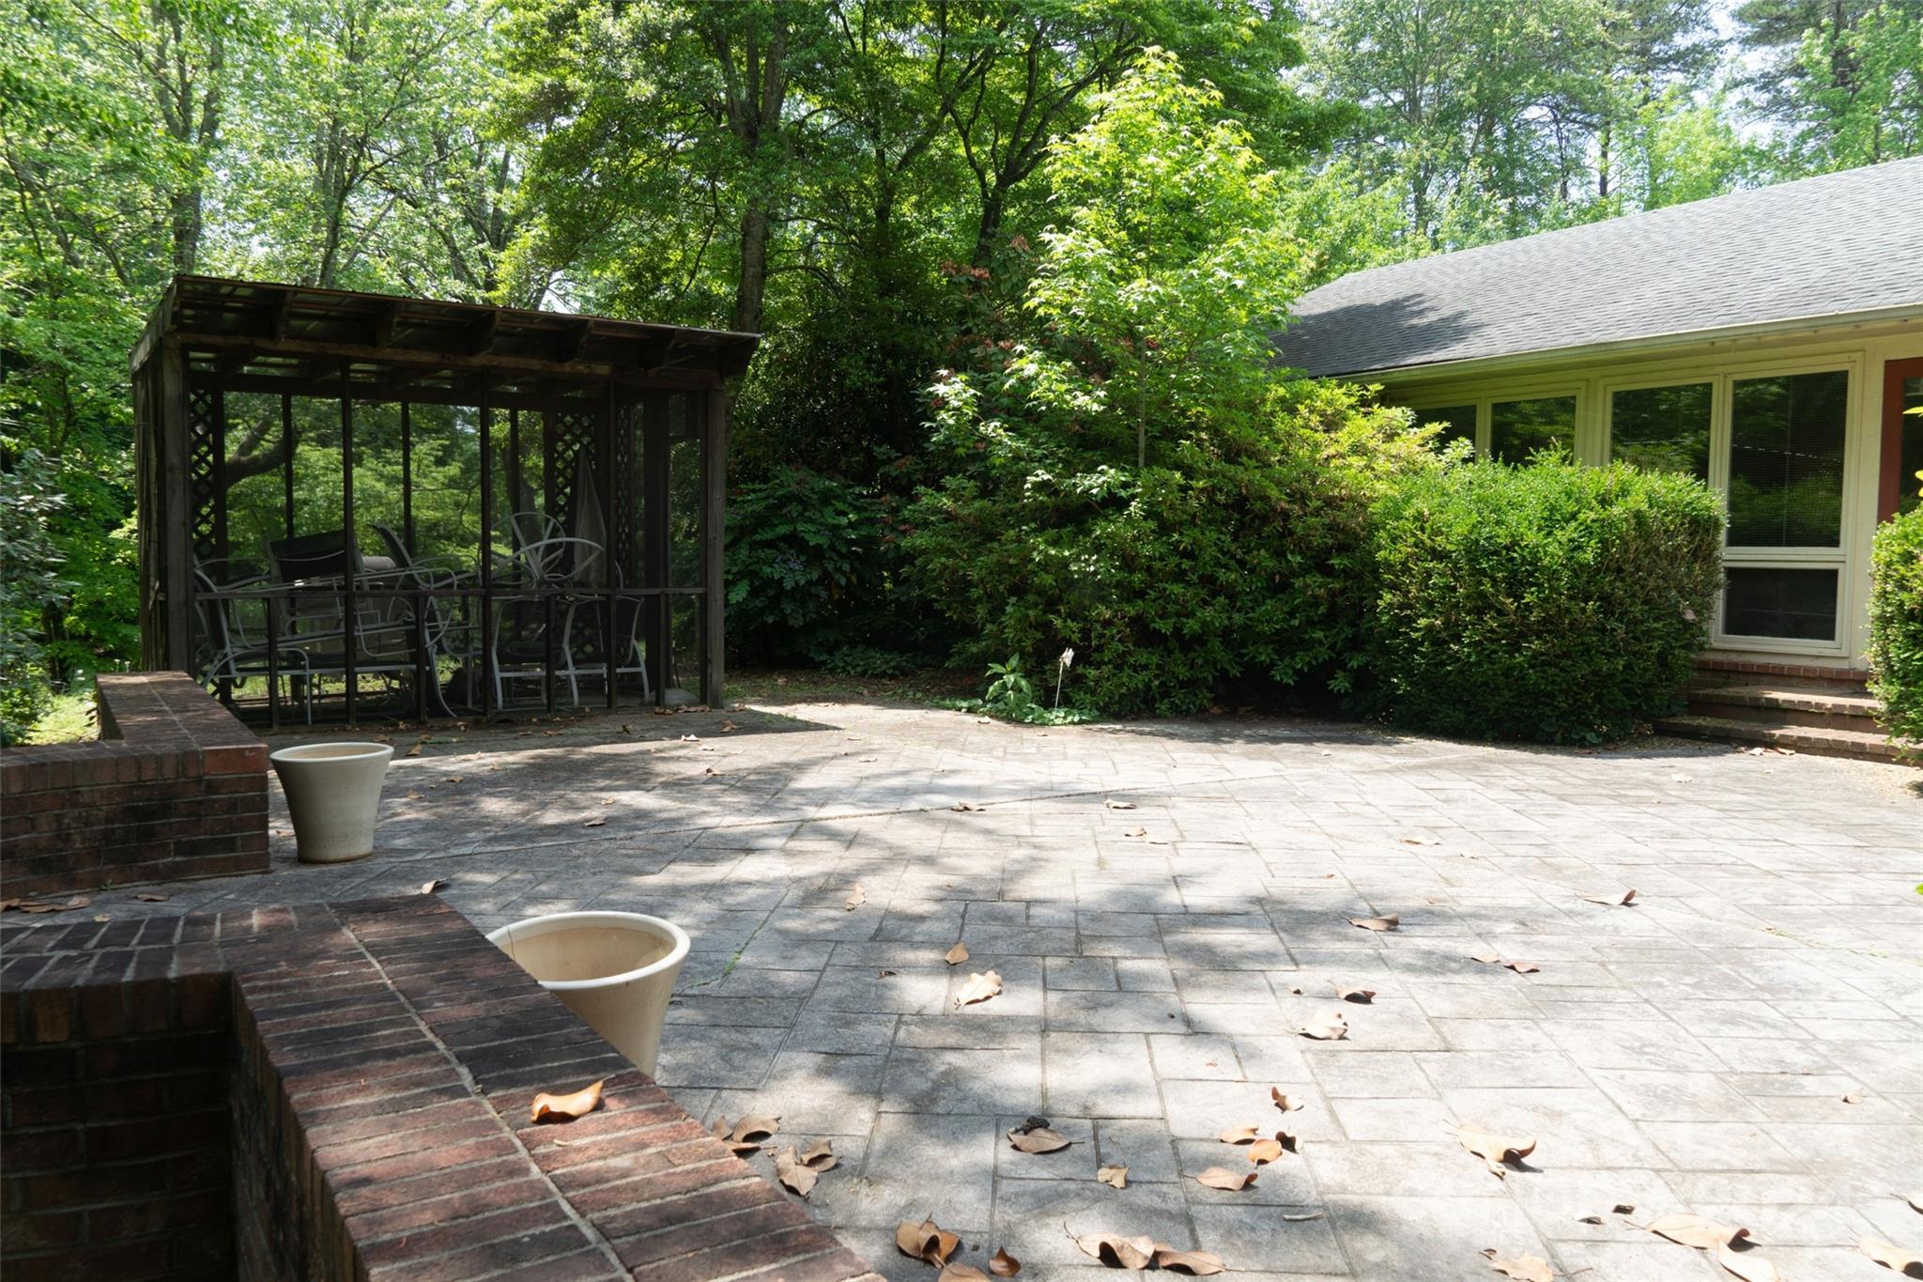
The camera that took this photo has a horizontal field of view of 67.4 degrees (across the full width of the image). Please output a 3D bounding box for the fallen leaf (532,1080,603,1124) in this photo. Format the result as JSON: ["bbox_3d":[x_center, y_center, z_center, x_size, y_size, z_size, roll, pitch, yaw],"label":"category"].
[{"bbox_3d":[-0.489,0.570,1.787,0.094,0.035,0.056,-1,4,-22],"label":"fallen leaf"}]

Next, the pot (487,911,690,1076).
[{"bbox_3d":[-0.767,0.814,2.935,0.429,0.393,0.429,0,3,0],"label":"pot"}]

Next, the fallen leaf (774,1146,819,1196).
[{"bbox_3d":[-0.306,0.973,2.654,0.072,0.035,0.140,-2,5,-25],"label":"fallen leaf"}]

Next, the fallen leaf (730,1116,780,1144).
[{"bbox_3d":[-0.404,0.955,2.819,0.100,0.045,0.053,0,4,-5],"label":"fallen leaf"}]

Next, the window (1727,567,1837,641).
[{"bbox_3d":[5.601,-0.252,9.869,0.060,0.483,0.751,-2,4,-36],"label":"window"}]

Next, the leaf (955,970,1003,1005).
[{"bbox_3d":[0.047,0.894,3.722,0.099,0.035,0.169,3,5,30],"label":"leaf"}]

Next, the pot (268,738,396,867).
[{"bbox_3d":[-2.297,0.598,5.287,0.418,0.389,0.418,-1,4,-17],"label":"pot"}]

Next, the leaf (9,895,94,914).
[{"bbox_3d":[-2.867,0.829,4.536,0.242,0.035,0.100,0,4,-8],"label":"leaf"}]

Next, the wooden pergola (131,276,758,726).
[{"bbox_3d":[-3.650,-0.810,10.000,3.400,2.540,3.250,-3,5,-33],"label":"wooden pergola"}]

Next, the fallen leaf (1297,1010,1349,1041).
[{"bbox_3d":[0.867,0.918,3.454,0.146,0.030,0.097,-3,6,-40],"label":"fallen leaf"}]

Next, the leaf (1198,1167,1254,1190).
[{"bbox_3d":[0.508,1.033,2.772,0.114,0.027,0.050,1,5,10],"label":"leaf"}]

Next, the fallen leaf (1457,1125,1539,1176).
[{"bbox_3d":[1.015,0.964,2.732,0.144,0.045,0.104,4,6,40],"label":"fallen leaf"}]

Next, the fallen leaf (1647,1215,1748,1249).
[{"bbox_3d":[1.239,0.993,2.425,0.152,0.035,0.070,1,4,18],"label":"fallen leaf"}]

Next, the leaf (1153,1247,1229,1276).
[{"bbox_3d":[0.369,0.999,2.326,0.115,0.035,0.049,1,4,12],"label":"leaf"}]

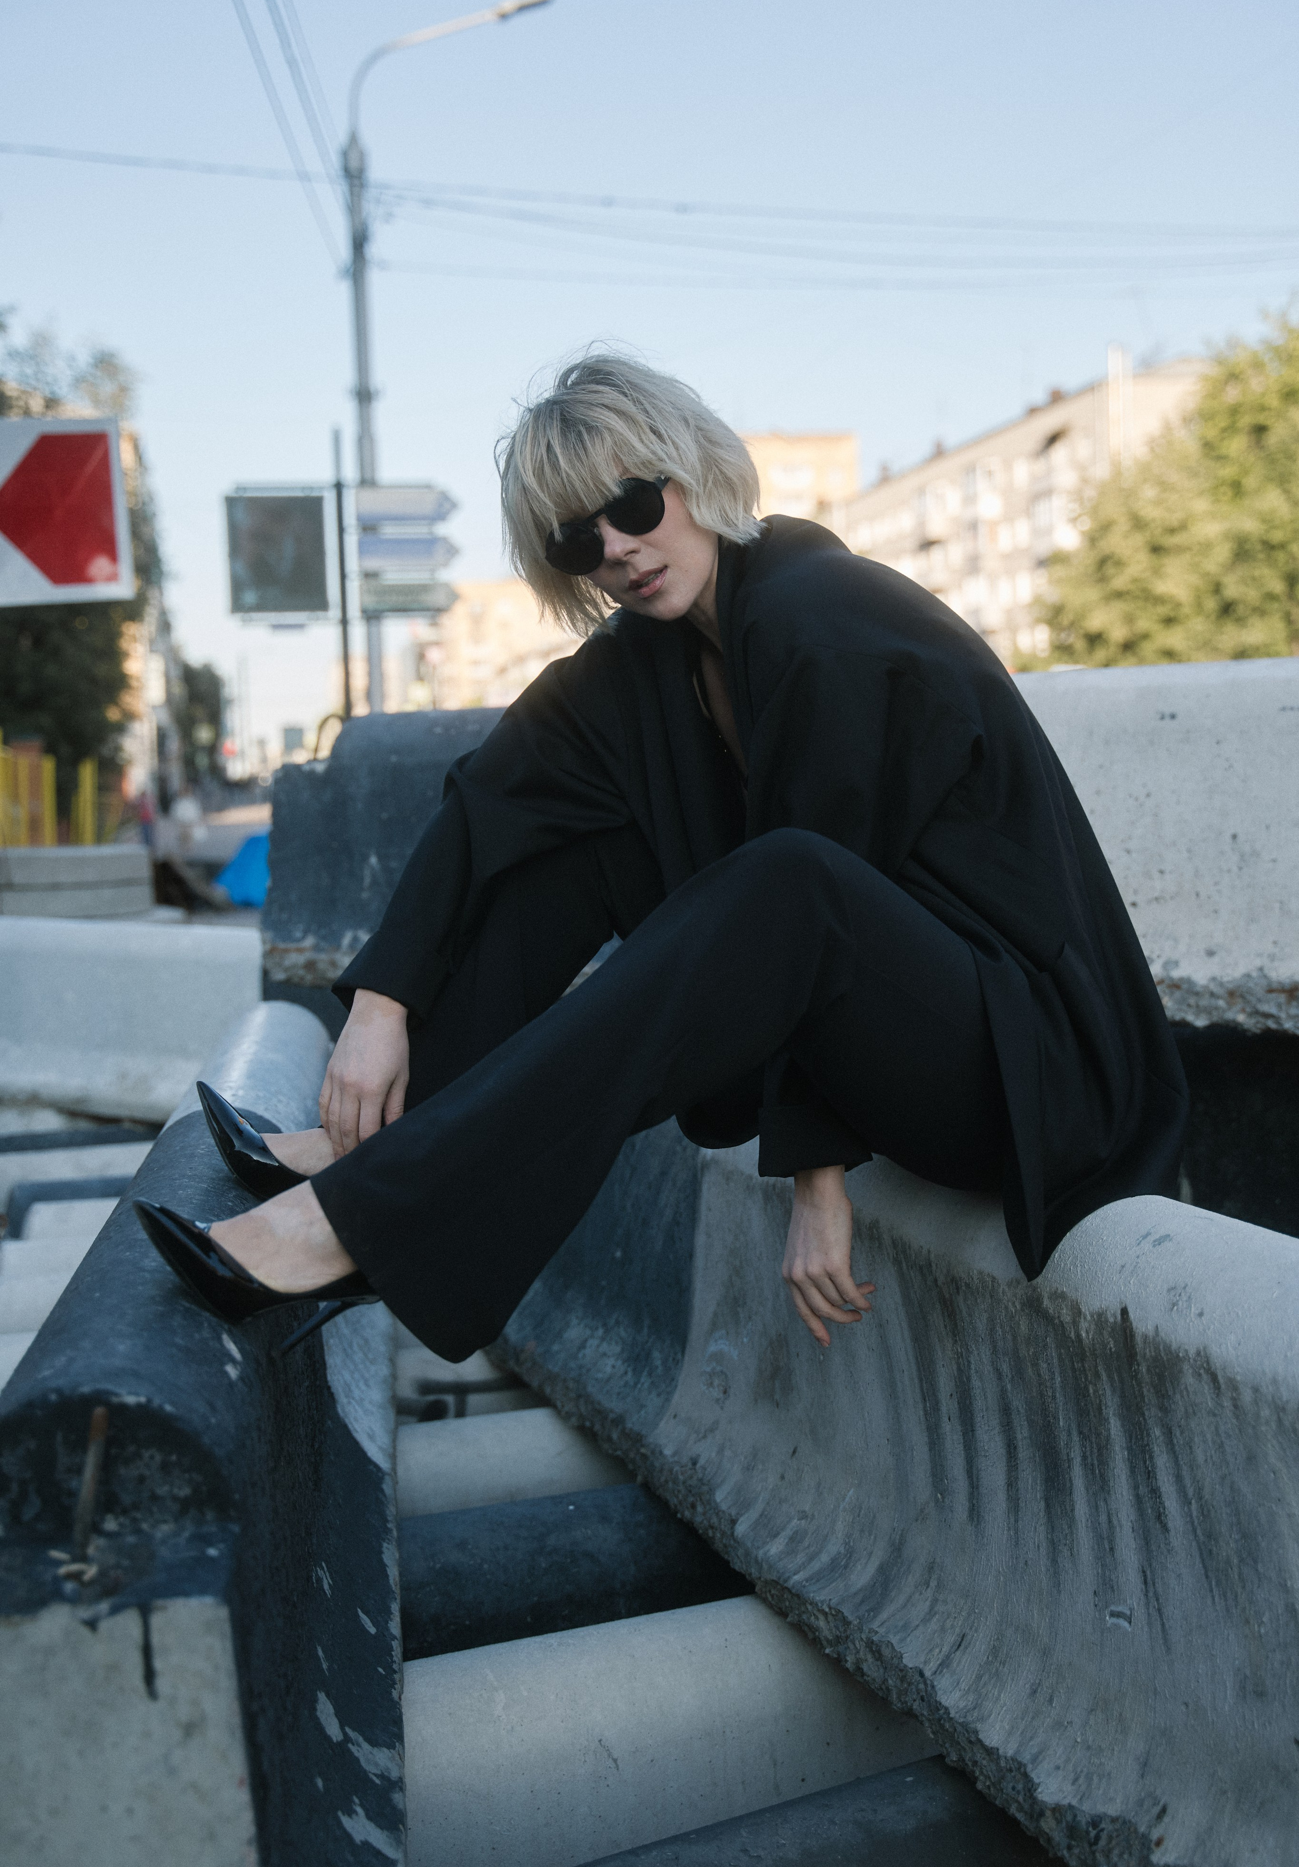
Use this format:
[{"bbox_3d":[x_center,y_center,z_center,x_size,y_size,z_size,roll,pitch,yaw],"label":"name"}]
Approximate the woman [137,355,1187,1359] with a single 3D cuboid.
[{"bbox_3d":[-0.003,-0.095,2.142,1.018,0.859,0.763,-4,5,-28],"label":"woman"}]

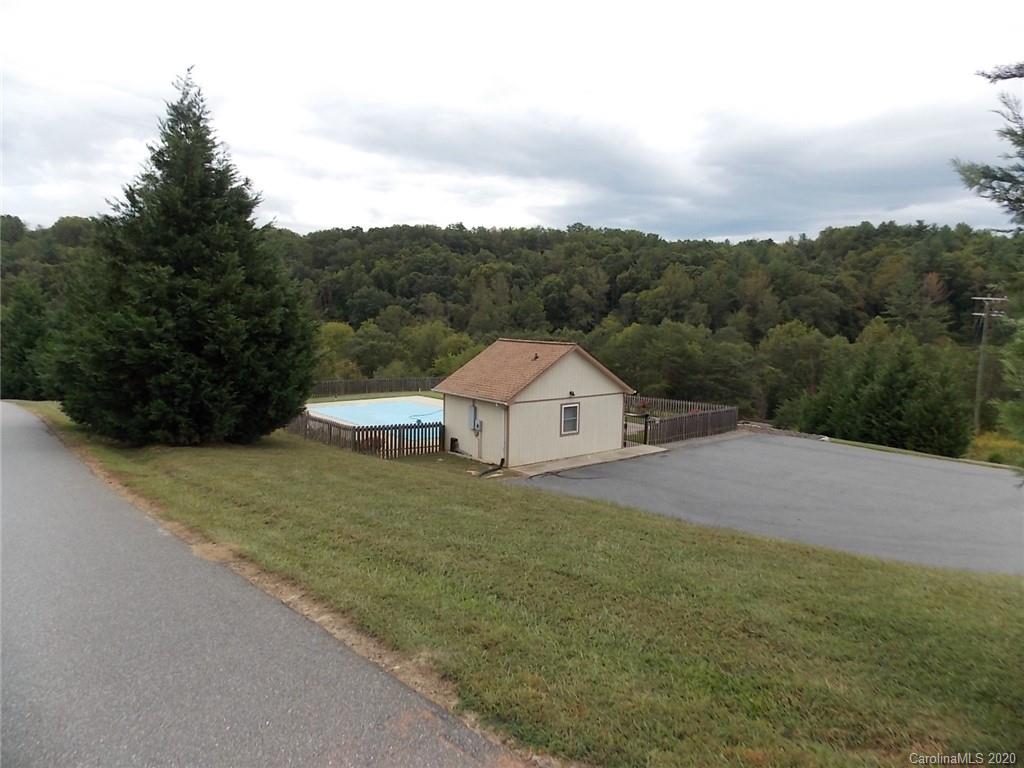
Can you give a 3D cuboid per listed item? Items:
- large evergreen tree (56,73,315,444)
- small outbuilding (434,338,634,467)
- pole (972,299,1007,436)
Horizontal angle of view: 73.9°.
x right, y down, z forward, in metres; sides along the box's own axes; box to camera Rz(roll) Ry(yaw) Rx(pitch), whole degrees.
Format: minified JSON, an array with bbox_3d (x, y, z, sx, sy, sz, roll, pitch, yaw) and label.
[{"bbox_3d":[-10.114,-3.958,21.534,7.318,11.446,7.318,1,5,0],"label":"large evergreen tree"},{"bbox_3d":[0.972,0.514,28.485,6.957,4.557,4.766,-4,7,-39],"label":"small outbuilding"},{"bbox_3d":[31.550,-1.009,45.465,2.550,9.800,0.350,0,5,-6],"label":"pole"}]

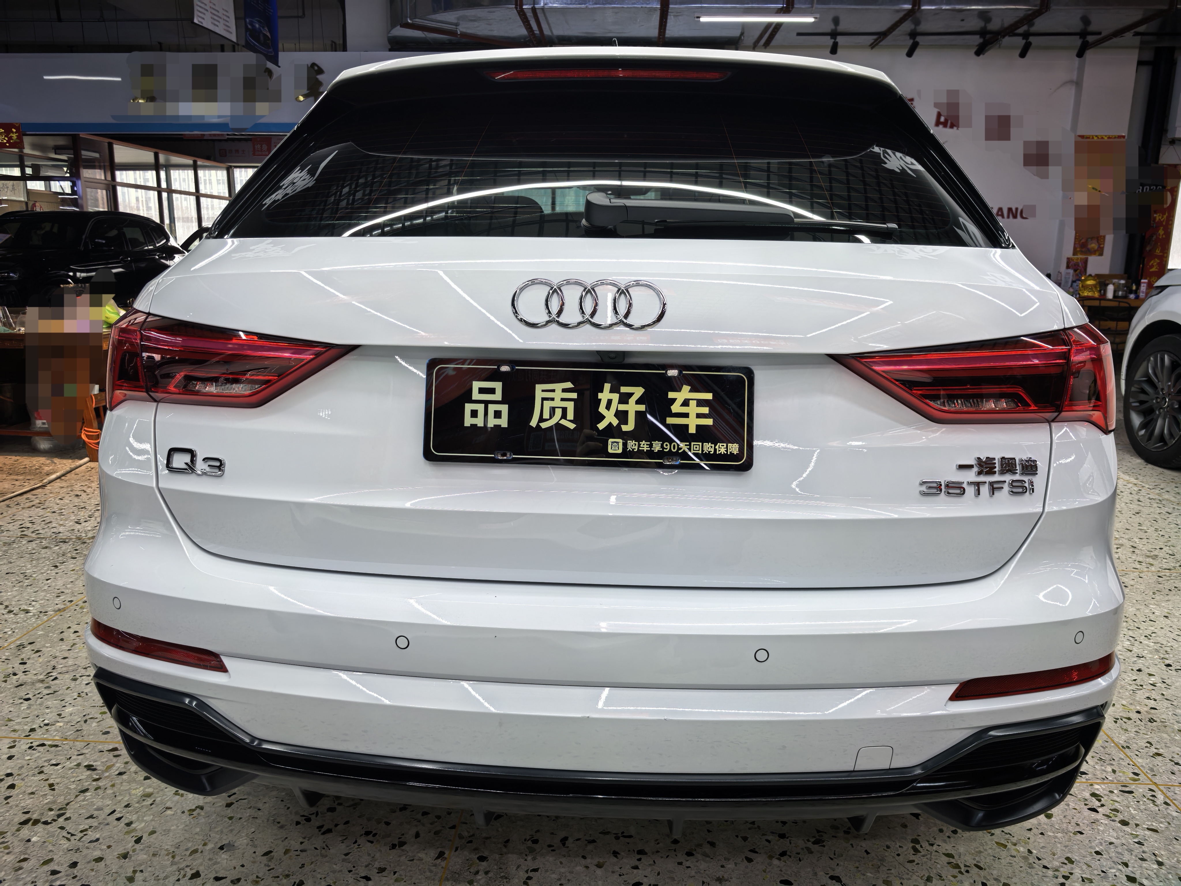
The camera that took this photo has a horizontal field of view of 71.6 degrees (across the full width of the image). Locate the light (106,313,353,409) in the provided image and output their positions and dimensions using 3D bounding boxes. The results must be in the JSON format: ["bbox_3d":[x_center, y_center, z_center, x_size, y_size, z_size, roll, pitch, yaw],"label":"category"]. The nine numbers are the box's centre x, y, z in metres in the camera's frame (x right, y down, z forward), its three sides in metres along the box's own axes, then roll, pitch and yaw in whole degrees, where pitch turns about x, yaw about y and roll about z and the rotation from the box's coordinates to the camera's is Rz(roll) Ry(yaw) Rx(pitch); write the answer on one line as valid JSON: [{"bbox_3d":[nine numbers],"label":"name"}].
[{"bbox_3d":[-0.583,-0.128,1.319,0.495,0.177,0.296,1,13,3],"label":"light"}]

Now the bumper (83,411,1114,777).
[{"bbox_3d":[-0.002,0.192,1.307,1.795,0.449,0.479,1,13,3],"label":"bumper"}]

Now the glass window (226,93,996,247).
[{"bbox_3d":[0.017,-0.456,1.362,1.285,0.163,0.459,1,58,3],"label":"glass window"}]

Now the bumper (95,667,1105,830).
[{"bbox_3d":[-0.010,0.468,1.276,1.571,0.209,0.275,1,13,3],"label":"bumper"}]

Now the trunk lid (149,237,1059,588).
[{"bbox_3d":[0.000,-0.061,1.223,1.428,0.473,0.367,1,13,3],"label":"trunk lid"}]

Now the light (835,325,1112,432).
[{"bbox_3d":[0.593,-0.098,1.259,0.495,0.177,0.296,1,13,3],"label":"light"}]

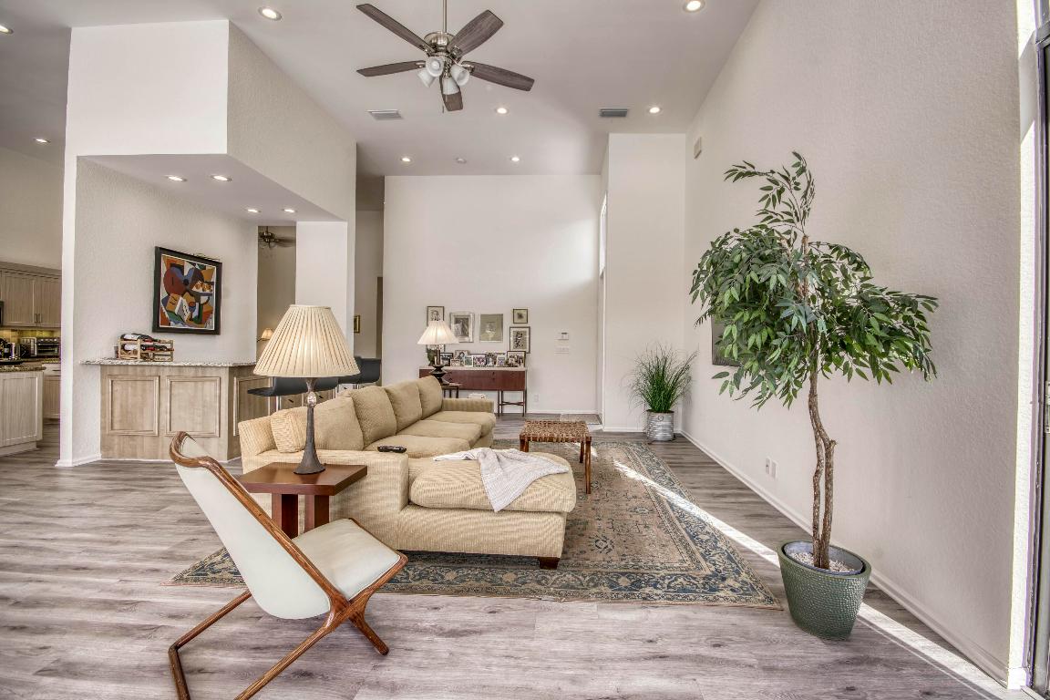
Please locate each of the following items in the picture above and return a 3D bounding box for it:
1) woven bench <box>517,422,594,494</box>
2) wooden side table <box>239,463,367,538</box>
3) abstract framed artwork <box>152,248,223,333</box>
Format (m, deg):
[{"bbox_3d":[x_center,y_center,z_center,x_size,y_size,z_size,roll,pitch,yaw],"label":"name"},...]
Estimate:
[{"bbox_3d":[0.285,0.960,4.071,0.605,0.475,0.830,1,0,5],"label":"woven bench"},{"bbox_3d":[-1.147,0.909,2.241,0.540,0.550,0.365,1,0,5],"label":"wooden side table"},{"bbox_3d":[-4.272,-0.709,5.614,0.040,0.990,0.970,1,0,6],"label":"abstract framed artwork"}]

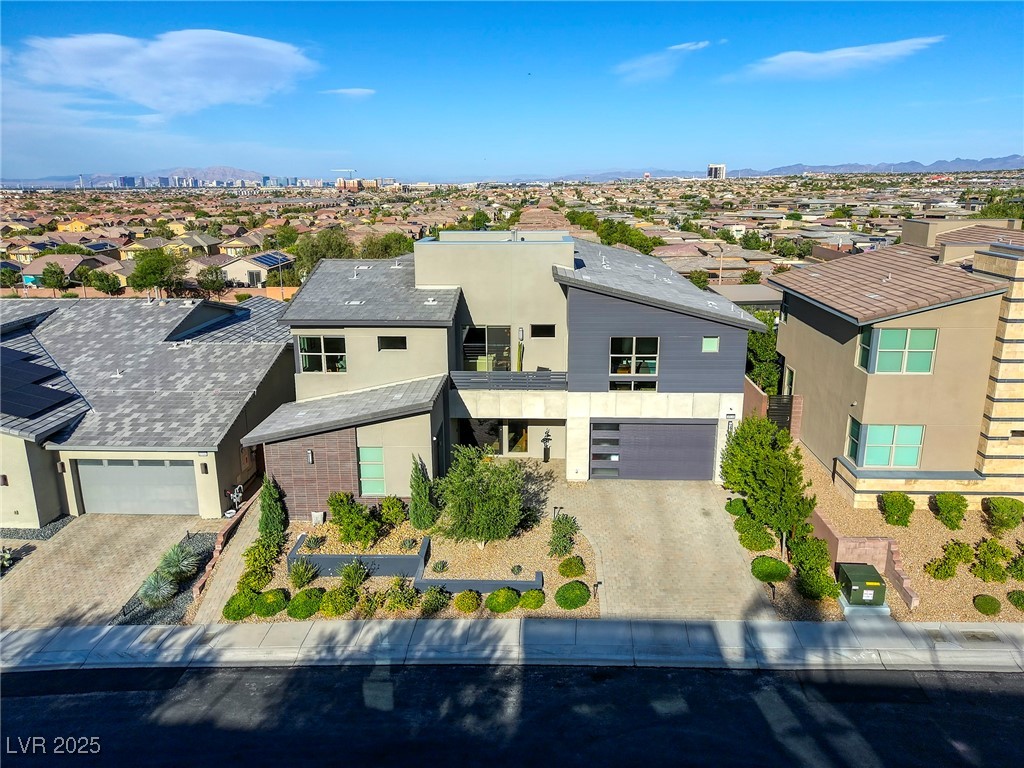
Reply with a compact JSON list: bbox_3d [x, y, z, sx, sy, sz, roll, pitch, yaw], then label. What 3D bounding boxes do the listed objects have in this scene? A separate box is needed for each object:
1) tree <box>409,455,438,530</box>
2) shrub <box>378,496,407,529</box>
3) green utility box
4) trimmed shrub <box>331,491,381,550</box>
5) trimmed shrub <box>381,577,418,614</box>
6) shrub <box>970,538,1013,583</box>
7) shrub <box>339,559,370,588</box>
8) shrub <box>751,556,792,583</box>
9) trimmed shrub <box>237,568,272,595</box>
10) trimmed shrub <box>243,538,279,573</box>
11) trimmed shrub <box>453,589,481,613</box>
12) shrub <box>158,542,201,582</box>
[{"bbox_3d":[-3.055,3.730,26.285,0.970,2.750,0.970,0,15,3],"label":"tree"},{"bbox_3d":[-4.160,4.473,26.788,1.000,1.070,1.000,0,15,3],"label":"shrub"},{"bbox_3d":[10.048,5.772,22.102,0.921,0.687,1.061,1,15,6],"label":"green utility box"},{"bbox_3d":[-4.870,4.276,23.885,1.620,1.450,1.500,0,15,0],"label":"trimmed shrub"},{"bbox_3d":[-3.291,6.202,22.712,1.050,0.950,1.050,0,15,3],"label":"trimmed shrub"},{"bbox_3d":[13.964,5.193,22.426,1.100,1.080,1.200,0,15,3],"label":"shrub"},{"bbox_3d":[-4.686,5.653,22.893,0.933,0.846,0.933,0,15,0],"label":"shrub"},{"bbox_3d":[7.858,5.621,23.325,1.109,0.633,1.109,0,15,0],"label":"shrub"},{"bbox_3d":[-7.562,5.814,22.686,1.009,0.659,1.009,0,15,0],"label":"trimmed shrub"},{"bbox_3d":[-7.949,5.447,24.369,1.057,1.011,1.057,0,15,2],"label":"trimmed shrub"},{"bbox_3d":[-1.283,6.237,22.064,0.760,0.625,0.760,0,15,2],"label":"trimmed shrub"},{"bbox_3d":[-10.694,5.741,24.752,1.240,1.259,1.240,0,15,2],"label":"shrub"}]

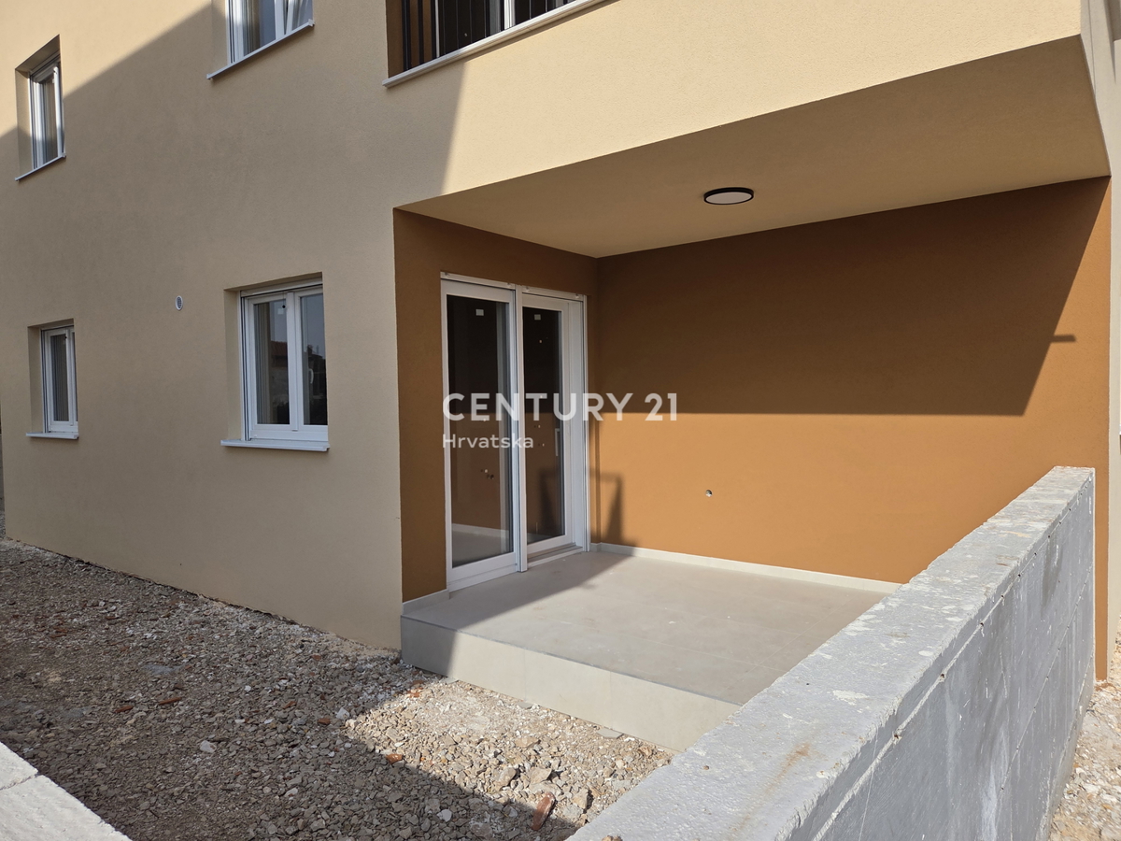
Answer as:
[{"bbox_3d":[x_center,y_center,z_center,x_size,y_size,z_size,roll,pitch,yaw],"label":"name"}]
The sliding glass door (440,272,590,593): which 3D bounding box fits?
[{"bbox_3d":[-0.330,0.069,5.991,0.120,2.273,1.759,1,2,38],"label":"sliding glass door"}]

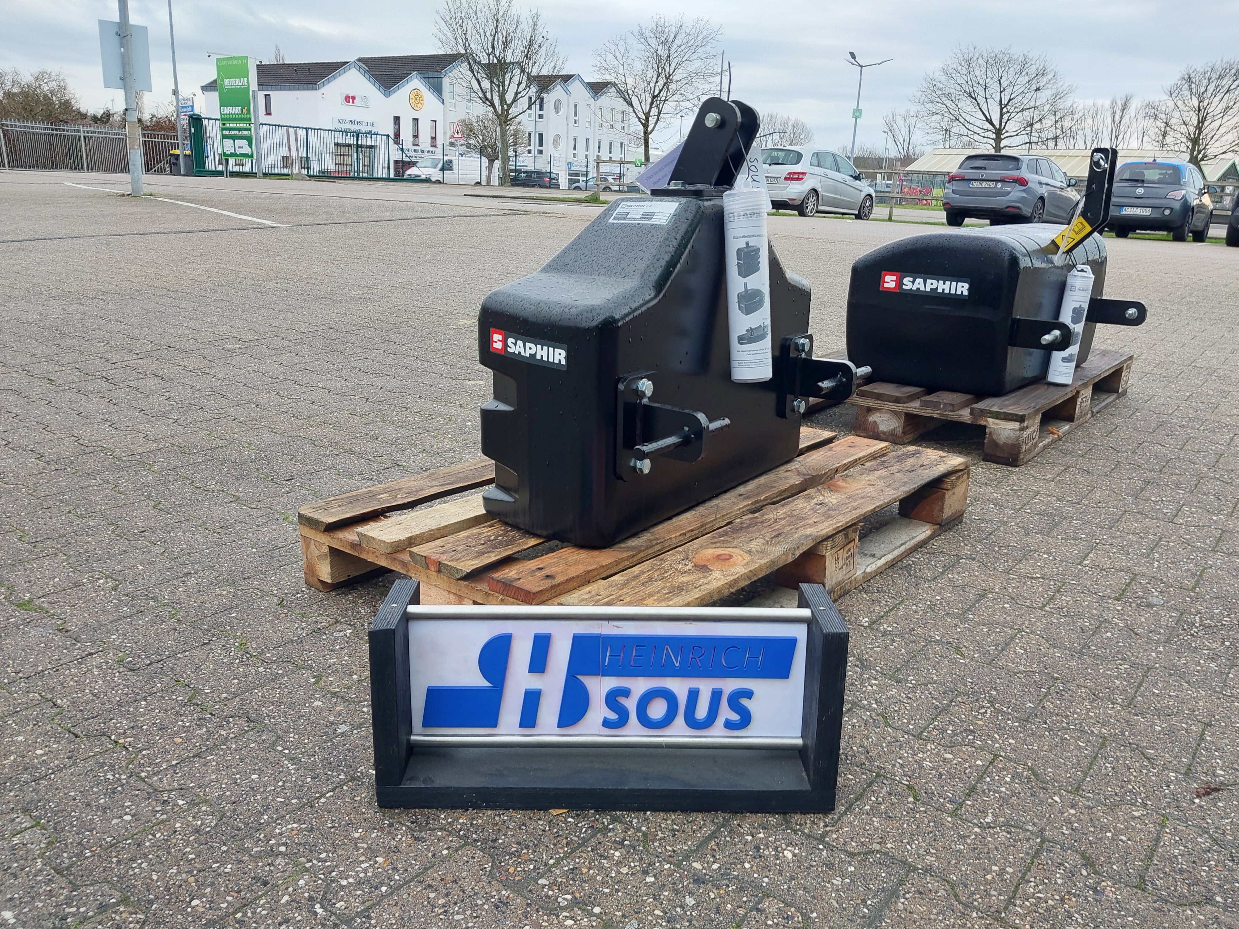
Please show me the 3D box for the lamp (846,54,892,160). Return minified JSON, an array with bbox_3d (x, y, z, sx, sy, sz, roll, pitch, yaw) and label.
[{"bbox_3d":[10.370,-14.598,42.000,2.000,6.219,1.800,2,15,0],"label":"lamp"}]

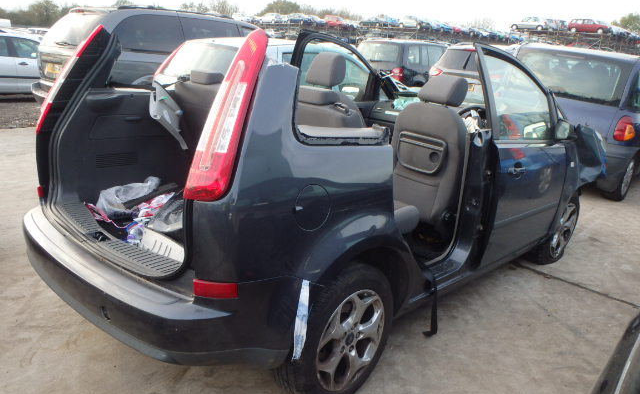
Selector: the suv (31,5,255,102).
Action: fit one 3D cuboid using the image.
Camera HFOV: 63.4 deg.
[{"bbox_3d":[-2.506,-2.409,9.811,1.970,1.780,4.900,15,20,34],"label":"suv"}]

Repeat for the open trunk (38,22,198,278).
[{"bbox_3d":[-0.702,-0.267,2.279,1.250,0.900,0.700,18,21,40],"label":"open trunk"}]

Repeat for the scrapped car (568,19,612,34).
[{"bbox_3d":[26.451,-16.796,51.000,4.300,1.450,1.700,13,19,31],"label":"scrapped car"}]

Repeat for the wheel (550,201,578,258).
[{"bbox_3d":[1.882,0.239,4.149,0.170,0.455,0.455,17,20,37],"label":"wheel"}]

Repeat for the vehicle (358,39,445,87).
[{"bbox_3d":[2.913,-4.021,16.505,1.790,1.740,4.400,15,20,34],"label":"vehicle"}]

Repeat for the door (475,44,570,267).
[{"bbox_3d":[1.232,-0.237,3.189,0.220,1.220,1.230,18,21,40],"label":"door"}]

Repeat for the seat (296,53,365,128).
[{"bbox_3d":[0.164,-0.452,3.723,0.520,1.080,0.780,18,21,40],"label":"seat"}]

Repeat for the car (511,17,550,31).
[{"bbox_3d":[21.448,-17.711,53.000,4.150,1.400,1.680,13,19,31],"label":"car"}]

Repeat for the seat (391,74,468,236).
[{"bbox_3d":[0.826,-0.262,3.421,0.520,1.080,0.800,18,21,40],"label":"seat"}]

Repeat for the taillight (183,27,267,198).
[{"bbox_3d":[-0.292,-0.259,1.705,0.170,0.620,0.150,18,-7,20],"label":"taillight"}]

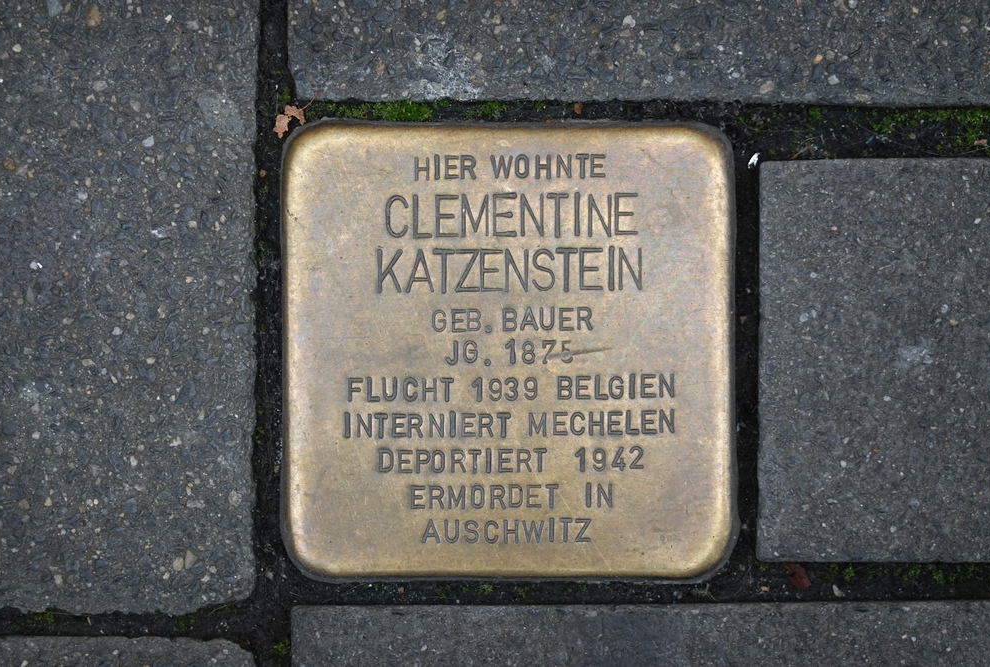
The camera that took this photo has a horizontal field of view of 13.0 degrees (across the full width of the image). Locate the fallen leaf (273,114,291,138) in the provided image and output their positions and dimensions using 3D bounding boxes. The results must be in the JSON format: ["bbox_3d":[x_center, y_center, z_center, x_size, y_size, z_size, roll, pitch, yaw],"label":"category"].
[{"bbox_3d":[-0.046,-0.045,0.934,0.004,0.002,0.005,12,86,1],"label":"fallen leaf"}]

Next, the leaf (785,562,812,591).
[{"bbox_3d":[0.065,0.052,0.927,0.004,0.002,0.007,-30,86,-2],"label":"leaf"}]

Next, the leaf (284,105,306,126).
[{"bbox_3d":[-0.043,-0.047,0.934,0.005,0.002,0.003,44,87,3],"label":"leaf"}]

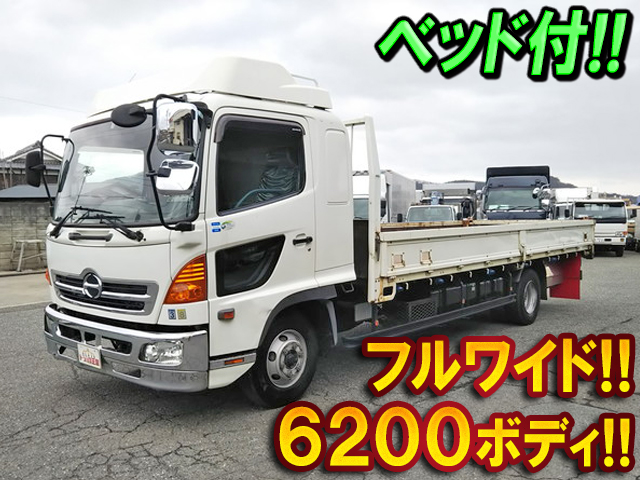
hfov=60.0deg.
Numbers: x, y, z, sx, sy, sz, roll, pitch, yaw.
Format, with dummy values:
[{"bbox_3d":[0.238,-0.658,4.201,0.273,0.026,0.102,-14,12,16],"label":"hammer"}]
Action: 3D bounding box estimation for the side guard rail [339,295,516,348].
[{"bbox_3d":[1.457,0.871,6.370,0.080,0.100,3.580,3,5,43],"label":"side guard rail"}]

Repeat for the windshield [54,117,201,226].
[{"bbox_3d":[-1.675,-0.552,4.506,2.128,0.886,0.266,2,-6,43],"label":"windshield"}]

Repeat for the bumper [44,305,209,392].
[{"bbox_3d":[-1.716,0.813,4.522,2.305,0.414,0.325,2,4,43],"label":"bumper"}]

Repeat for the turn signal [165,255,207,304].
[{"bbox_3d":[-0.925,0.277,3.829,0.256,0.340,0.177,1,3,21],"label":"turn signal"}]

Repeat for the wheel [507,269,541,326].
[{"bbox_3d":[2.945,0.813,8.018,0.276,0.798,0.808,2,4,43],"label":"wheel"}]

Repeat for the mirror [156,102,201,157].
[{"bbox_3d":[-0.883,-0.687,3.456,0.246,0.340,0.118,1,3,23],"label":"mirror"}]

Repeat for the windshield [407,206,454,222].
[{"bbox_3d":[3.785,-0.805,19.000,1.500,0.680,0.160,1,-17,17],"label":"windshield"}]

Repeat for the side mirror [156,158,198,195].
[{"bbox_3d":[-0.886,-0.398,3.467,0.246,0.222,0.118,1,3,23],"label":"side mirror"}]

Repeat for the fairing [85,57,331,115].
[{"bbox_3d":[-1.160,-1.314,5.025,1.990,0.483,1.458,2,4,43],"label":"fairing"}]

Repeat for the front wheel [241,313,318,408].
[{"bbox_3d":[-0.336,1.009,4.754,0.235,0.803,0.803,3,5,42],"label":"front wheel"}]

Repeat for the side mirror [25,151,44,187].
[{"bbox_3d":[-2.737,-0.680,5.297,0.108,0.345,0.236,-2,3,-35],"label":"side mirror"}]

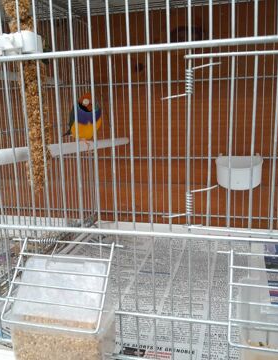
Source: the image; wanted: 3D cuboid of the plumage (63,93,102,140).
[{"bbox_3d":[-0.079,-0.081,0.473,0.040,0.063,0.085,-6,9,-28],"label":"plumage"}]

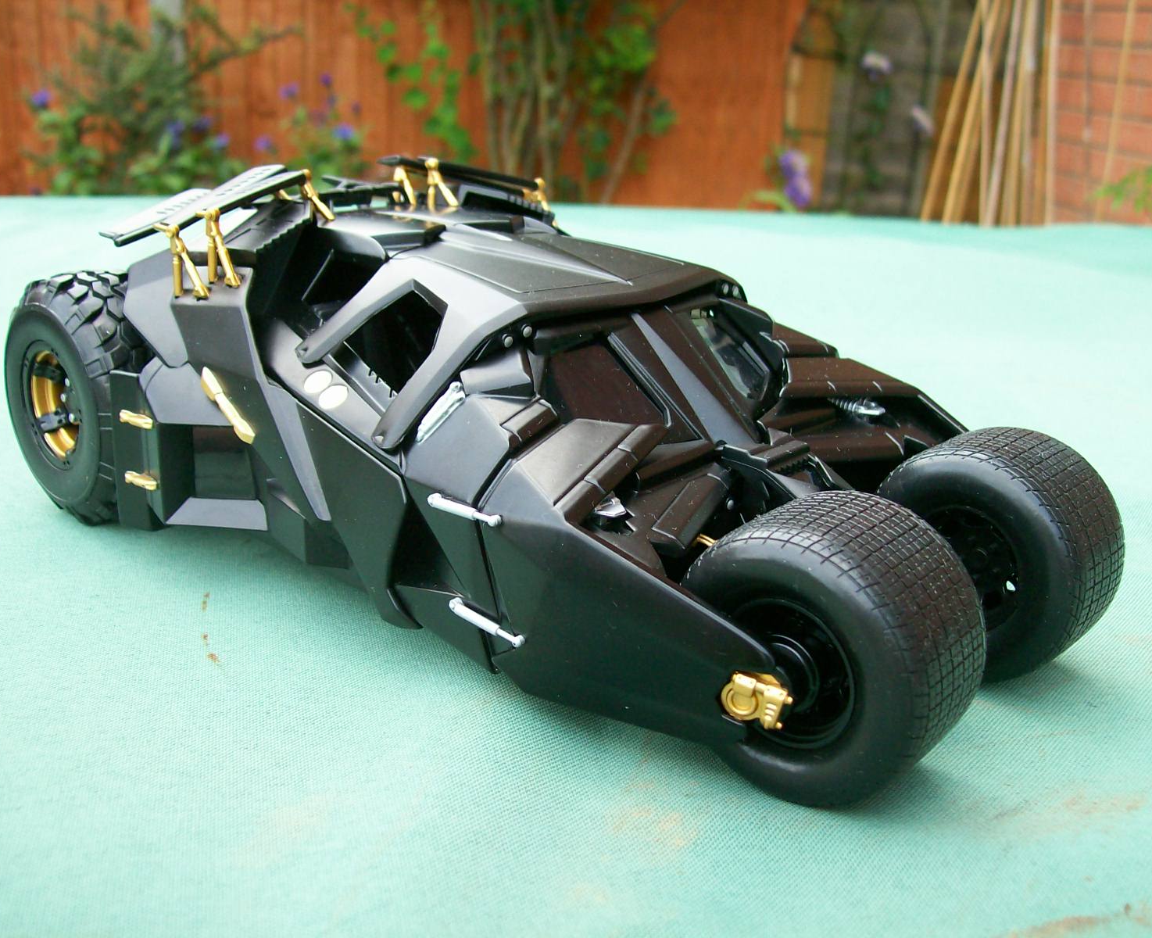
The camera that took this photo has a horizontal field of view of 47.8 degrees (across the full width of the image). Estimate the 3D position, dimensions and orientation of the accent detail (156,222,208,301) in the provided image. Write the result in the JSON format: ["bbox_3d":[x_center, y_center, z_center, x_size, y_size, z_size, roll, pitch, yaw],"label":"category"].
[{"bbox_3d":[-0.095,-0.050,0.312,0.024,0.018,0.004,22,27,39],"label":"accent detail"}]

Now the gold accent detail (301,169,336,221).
[{"bbox_3d":[-0.066,-0.070,0.331,0.015,0.013,0.004,22,27,39],"label":"gold accent detail"}]

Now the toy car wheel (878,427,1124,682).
[{"bbox_3d":[0.089,0.018,0.282,0.053,0.053,0.030,22,27,39],"label":"toy car wheel"}]

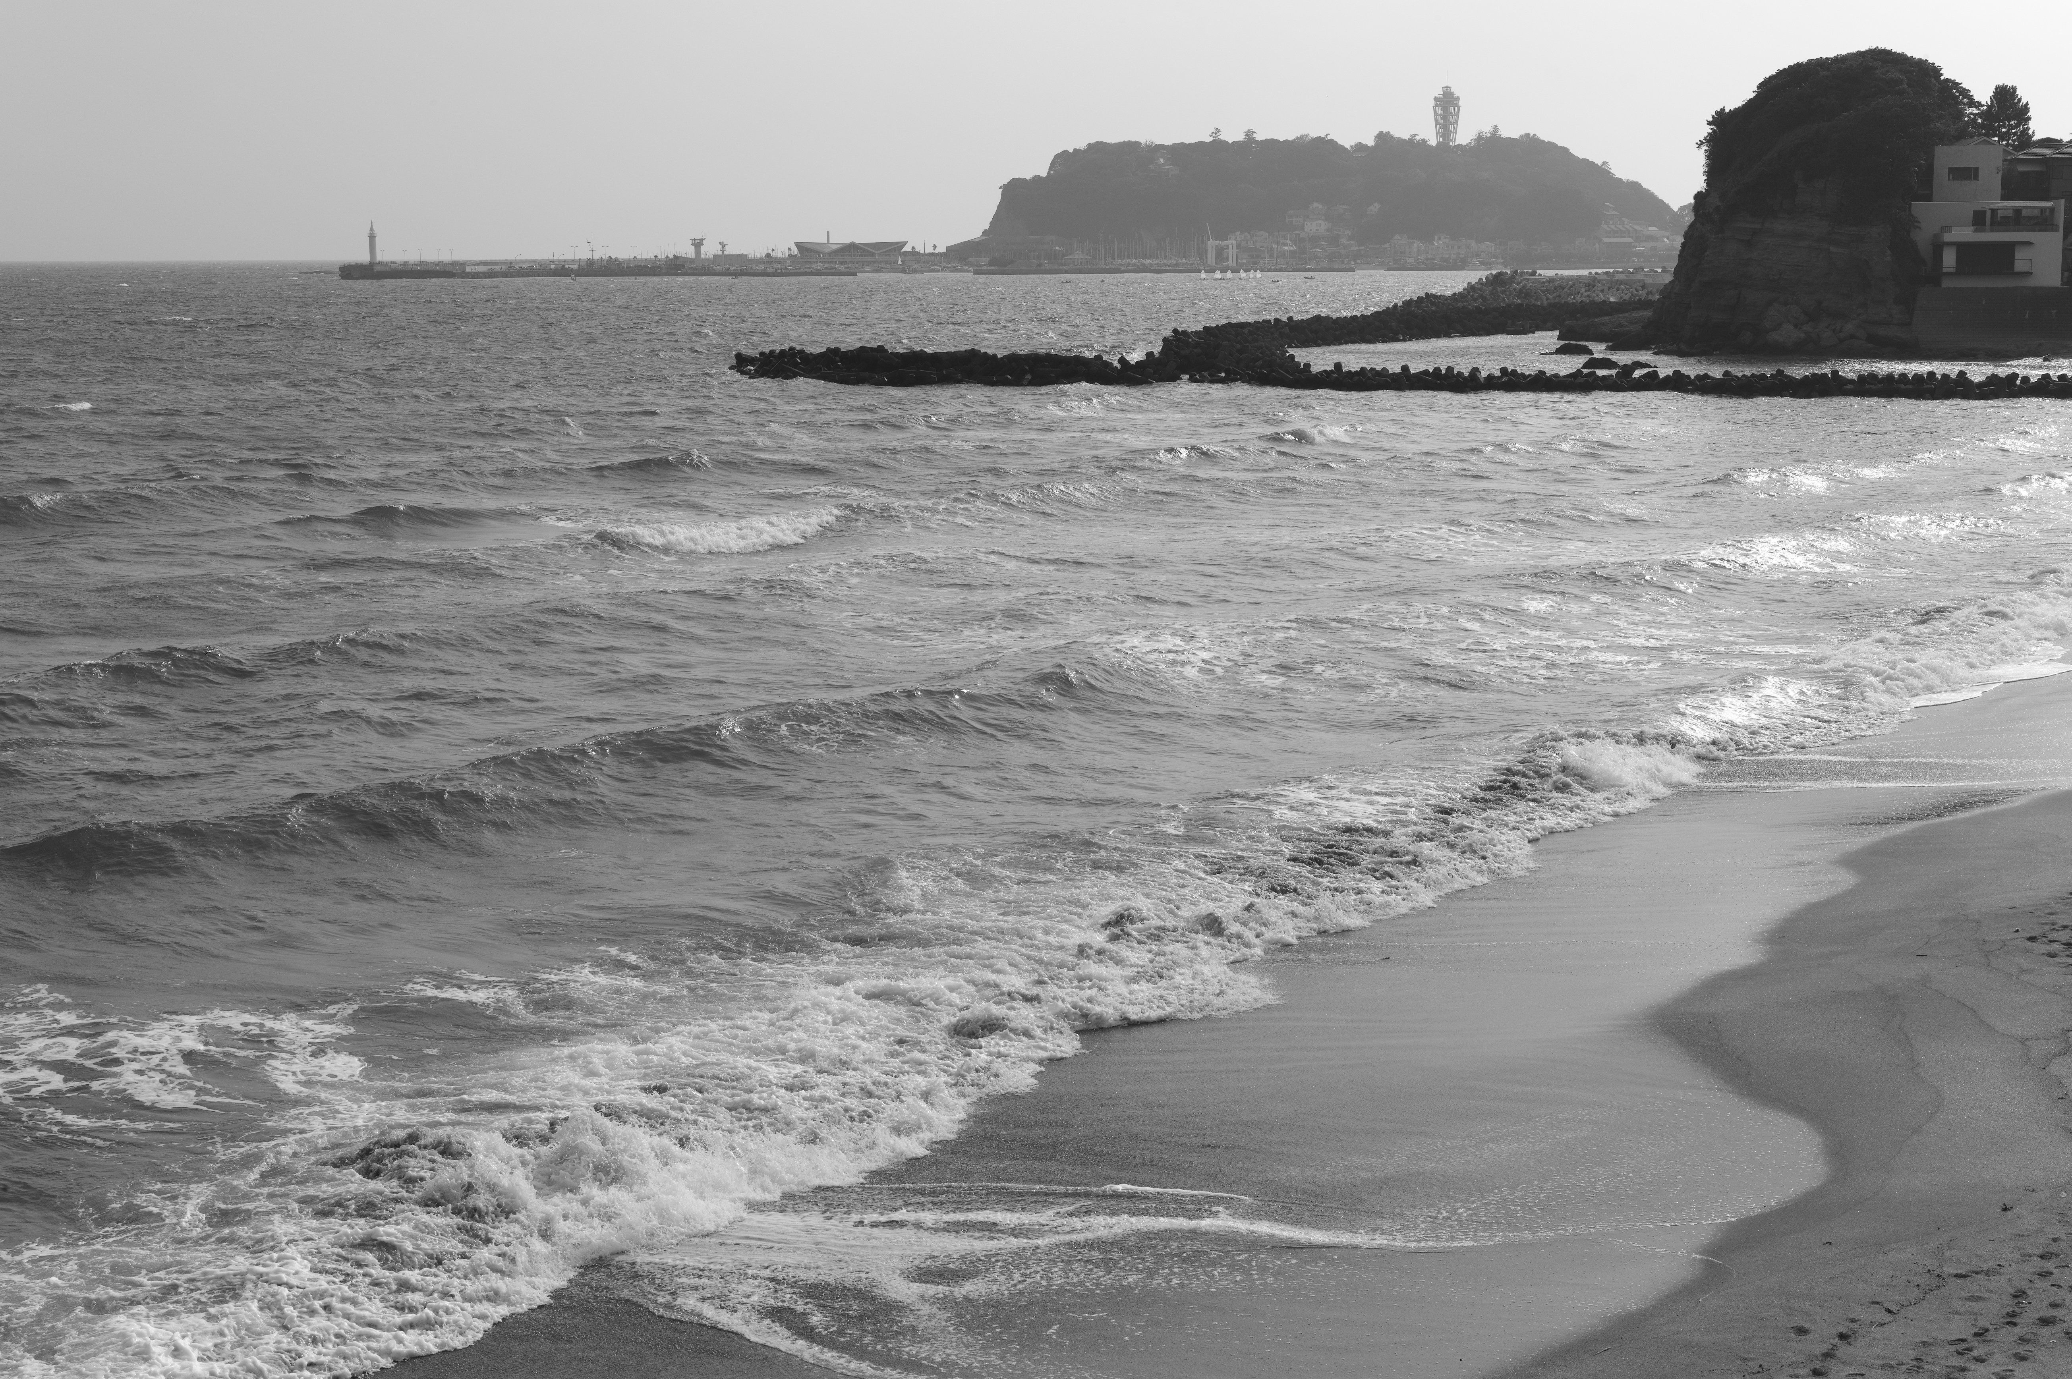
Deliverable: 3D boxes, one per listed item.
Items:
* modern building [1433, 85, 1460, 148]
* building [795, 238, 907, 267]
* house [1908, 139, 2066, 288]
[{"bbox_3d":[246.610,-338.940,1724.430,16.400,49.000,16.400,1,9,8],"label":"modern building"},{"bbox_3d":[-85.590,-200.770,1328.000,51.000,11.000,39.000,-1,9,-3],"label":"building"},{"bbox_3d":[75.170,-37.610,228.870,11.400,11.300,10.000,1,9,10],"label":"house"}]

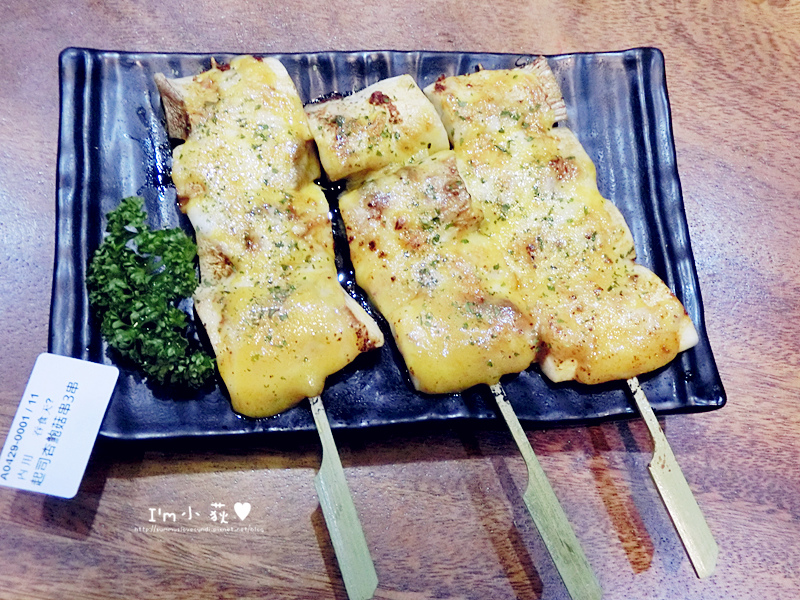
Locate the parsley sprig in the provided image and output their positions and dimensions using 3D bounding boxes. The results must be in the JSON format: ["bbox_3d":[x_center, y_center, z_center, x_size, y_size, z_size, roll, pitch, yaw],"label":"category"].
[{"bbox_3d":[-0.078,-0.004,0.289,0.038,0.026,0.062,-12,75,-10],"label":"parsley sprig"}]

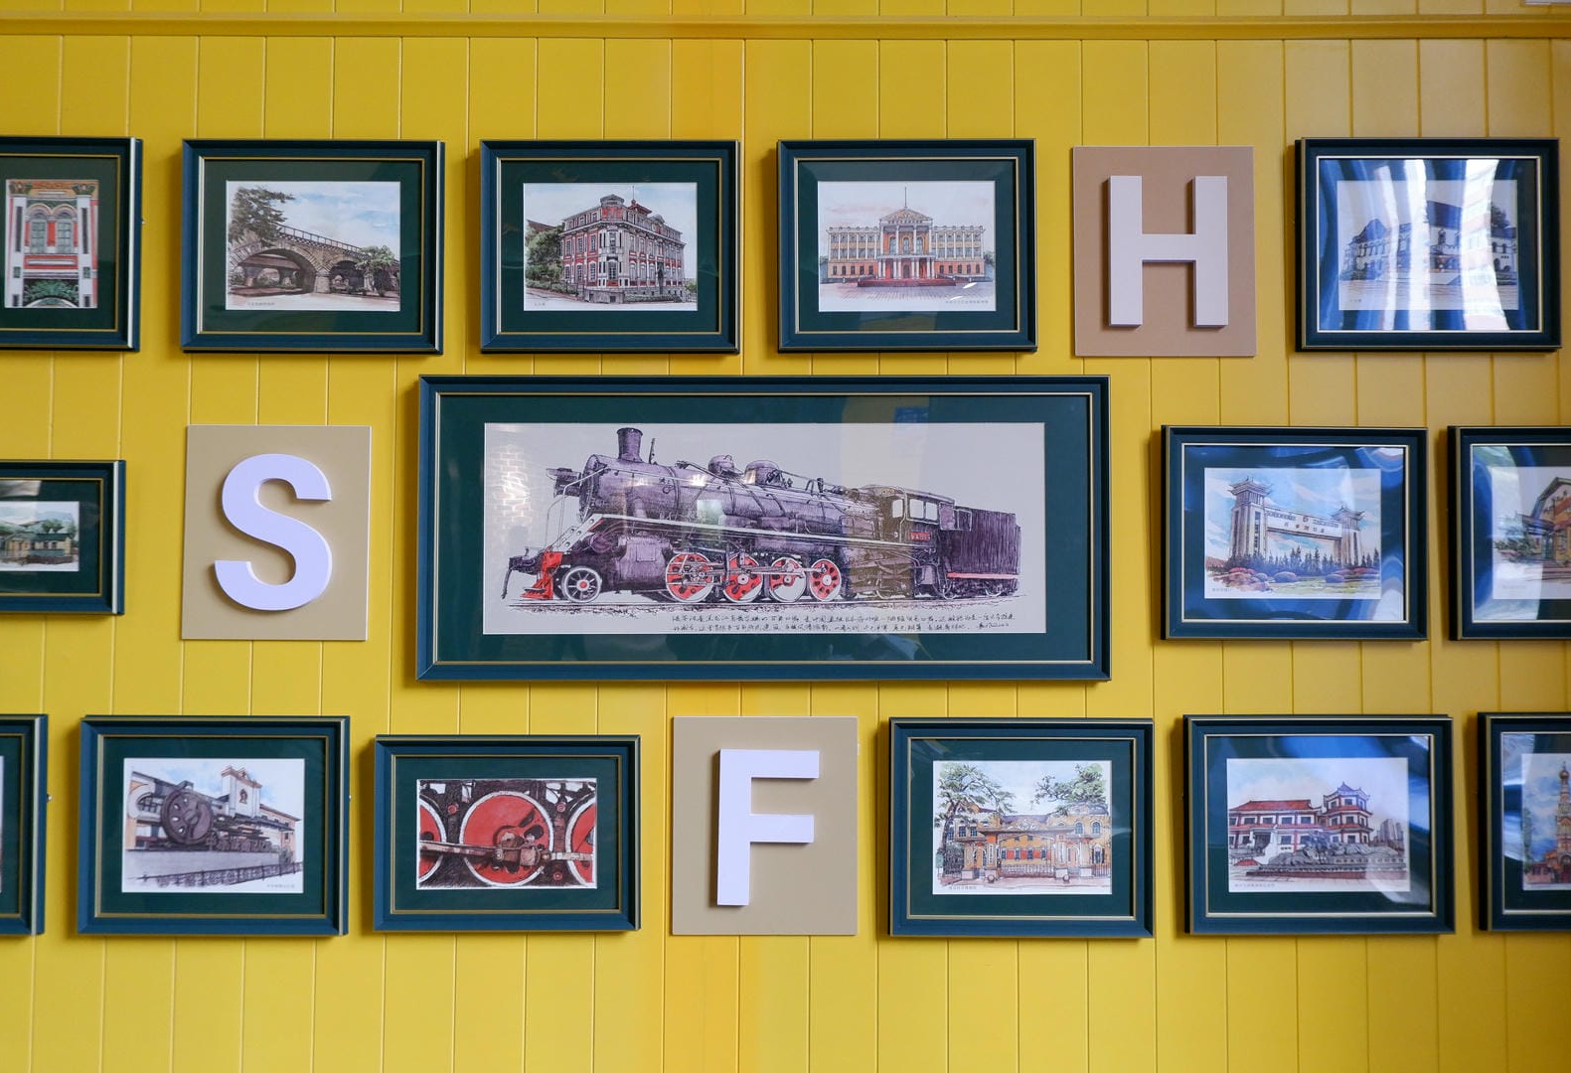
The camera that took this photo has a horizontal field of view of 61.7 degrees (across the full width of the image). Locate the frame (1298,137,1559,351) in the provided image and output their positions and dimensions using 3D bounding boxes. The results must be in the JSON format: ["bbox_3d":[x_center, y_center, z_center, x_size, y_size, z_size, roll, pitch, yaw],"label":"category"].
[{"bbox_3d":[0.882,-0.400,1.806,0.353,0.288,0.024,0,-3,0],"label":"frame"}]

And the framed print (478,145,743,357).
[{"bbox_3d":[-0.271,-0.448,2.037,0.395,0.323,0.030,0,-2,0],"label":"framed print"}]

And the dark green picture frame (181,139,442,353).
[{"bbox_3d":[-0.733,-0.450,2.037,0.395,0.323,0.030,0,-2,0],"label":"dark green picture frame"}]

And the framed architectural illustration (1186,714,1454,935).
[{"bbox_3d":[0.718,0.387,1.768,0.352,0.285,0.024,0,-3,0],"label":"framed architectural illustration"}]

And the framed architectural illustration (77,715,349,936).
[{"bbox_3d":[-0.869,0.439,1.999,0.395,0.323,0.030,0,-2,0],"label":"framed architectural illustration"}]

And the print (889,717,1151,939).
[{"bbox_3d":[0.354,0.443,1.997,0.395,0.323,0.030,0,-2,0],"label":"print"}]

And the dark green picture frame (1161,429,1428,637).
[{"bbox_3d":[0.691,-0.004,1.786,0.353,0.287,0.024,0,-3,0],"label":"dark green picture frame"}]

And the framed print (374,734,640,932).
[{"bbox_3d":[-0.370,0.396,1.758,0.348,0.253,0.024,0,-3,0],"label":"framed print"}]

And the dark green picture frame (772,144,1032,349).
[{"bbox_3d":[0.167,-0.397,1.800,0.350,0.286,0.024,0,-3,0],"label":"dark green picture frame"}]

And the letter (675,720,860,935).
[{"bbox_3d":[-0.027,0.389,1.764,0.247,0.292,0.018,0,-3,0],"label":"letter"}]

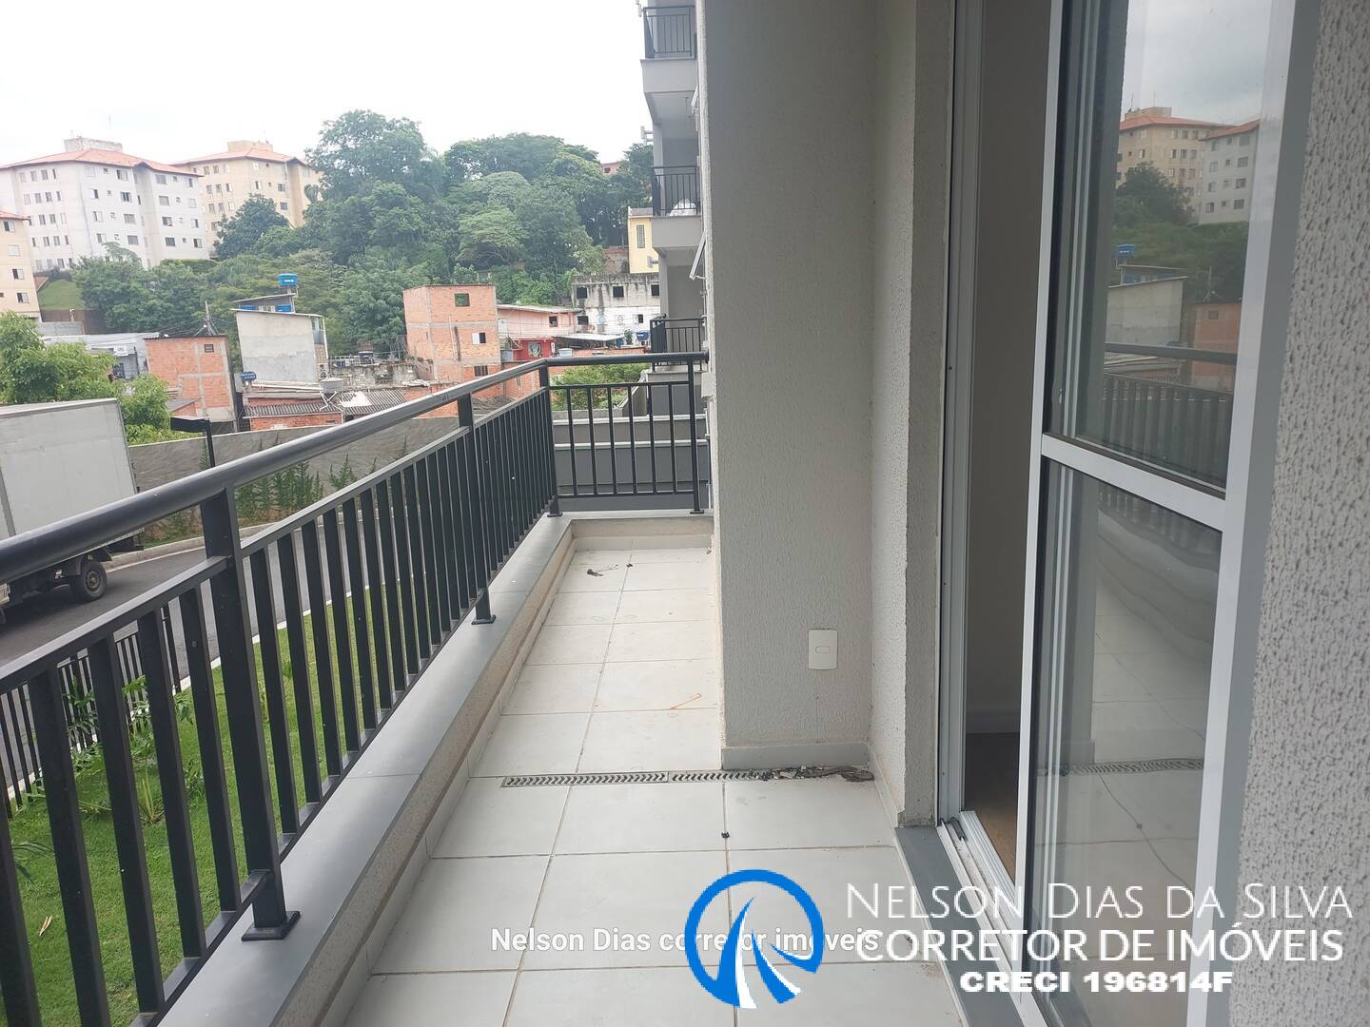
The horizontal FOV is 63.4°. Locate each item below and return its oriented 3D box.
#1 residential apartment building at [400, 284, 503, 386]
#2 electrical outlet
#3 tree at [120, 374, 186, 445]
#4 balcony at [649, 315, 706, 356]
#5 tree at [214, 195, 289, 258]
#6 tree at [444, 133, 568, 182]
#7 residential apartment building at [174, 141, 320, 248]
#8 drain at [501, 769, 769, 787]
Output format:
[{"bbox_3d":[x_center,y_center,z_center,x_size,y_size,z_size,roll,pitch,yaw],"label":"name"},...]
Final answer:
[{"bbox_3d":[-16.310,-12.166,78.000,5.000,8.200,9.000,-7,13,-22],"label":"residential apartment building"},{"bbox_3d":[0.403,0.397,3.220,0.080,0.120,0.012,-2,12,2],"label":"electrical outlet"},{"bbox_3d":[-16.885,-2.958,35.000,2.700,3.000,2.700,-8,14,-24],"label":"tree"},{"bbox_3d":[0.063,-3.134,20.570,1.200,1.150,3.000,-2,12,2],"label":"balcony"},{"bbox_3d":[-53.131,-35.005,136.000,9.000,8.200,8.600,-7,13,-20],"label":"tree"},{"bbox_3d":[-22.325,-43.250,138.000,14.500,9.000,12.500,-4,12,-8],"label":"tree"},{"bbox_3d":[-65.653,-47.216,166.000,17.000,15.500,20.000,2,13,19],"label":"residential apartment building"},{"bbox_3d":[-0.140,0.780,3.250,0.810,0.020,0.068,-2,12,2],"label":"drain"}]

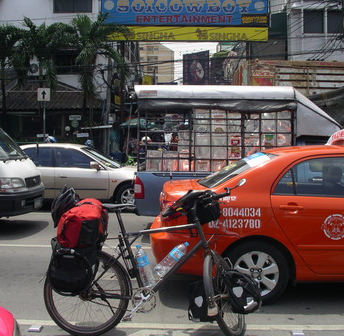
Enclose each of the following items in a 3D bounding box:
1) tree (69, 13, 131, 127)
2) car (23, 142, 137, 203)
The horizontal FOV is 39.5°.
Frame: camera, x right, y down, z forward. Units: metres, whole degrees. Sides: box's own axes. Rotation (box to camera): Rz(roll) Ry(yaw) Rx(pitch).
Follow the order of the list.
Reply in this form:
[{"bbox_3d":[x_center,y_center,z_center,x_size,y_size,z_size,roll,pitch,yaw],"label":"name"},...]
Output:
[{"bbox_3d":[-2.441,-2.224,15.700,2.100,5.673,2.100,0,3,0],"label":"tree"},{"bbox_3d":[-2.330,0.141,11.476,4.650,1.420,1.750,0,3,3],"label":"car"}]

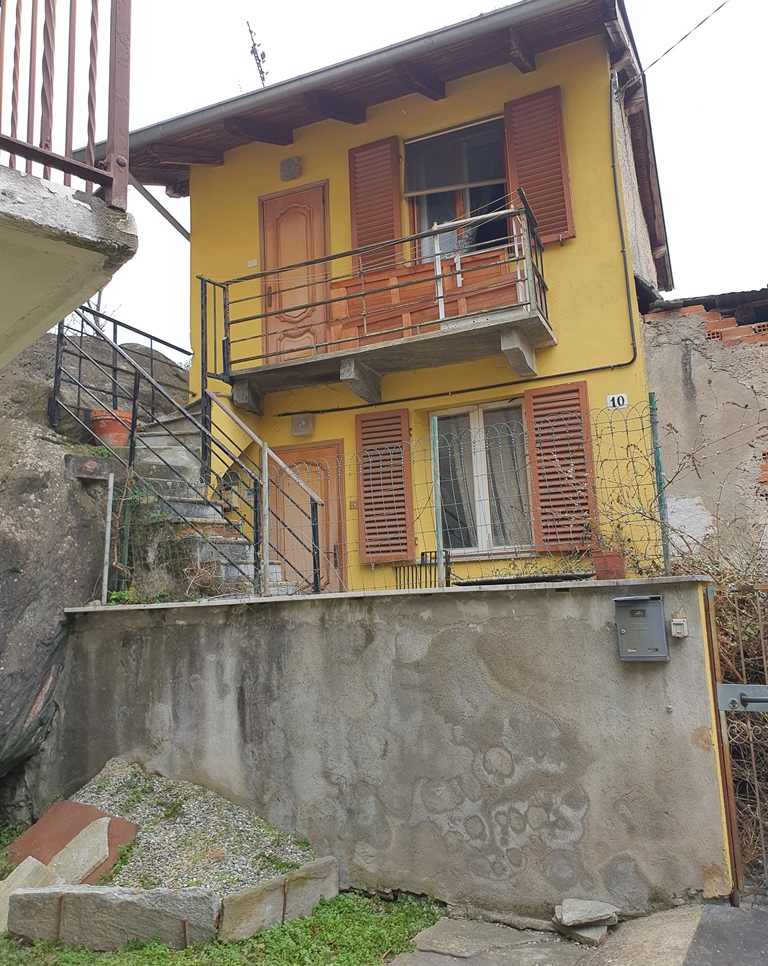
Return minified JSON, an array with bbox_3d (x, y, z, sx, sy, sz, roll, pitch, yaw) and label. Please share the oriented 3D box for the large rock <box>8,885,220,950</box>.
[{"bbox_3d":[-1.401,2.253,4.033,1.150,0.290,0.130,-4,-11,10],"label":"large rock"}]

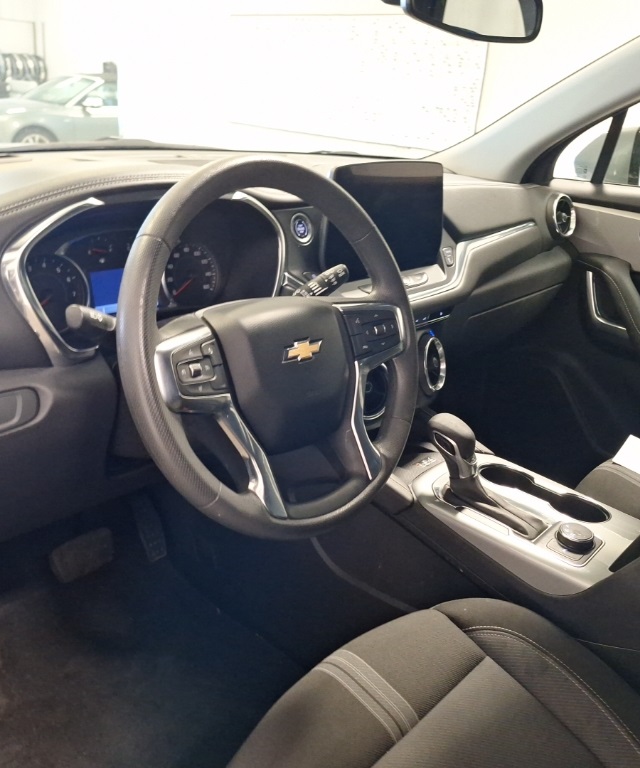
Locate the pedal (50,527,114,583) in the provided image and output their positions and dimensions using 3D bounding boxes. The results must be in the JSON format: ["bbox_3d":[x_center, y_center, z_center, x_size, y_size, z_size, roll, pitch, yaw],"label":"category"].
[{"bbox_3d":[-0.422,0.305,1.210,0.100,0.060,0.030,-16,-9,-41],"label":"pedal"}]

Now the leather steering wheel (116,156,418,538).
[{"bbox_3d":[-0.045,-0.035,0.700,0.375,0.375,0.105,-16,8,-43],"label":"leather steering wheel"}]

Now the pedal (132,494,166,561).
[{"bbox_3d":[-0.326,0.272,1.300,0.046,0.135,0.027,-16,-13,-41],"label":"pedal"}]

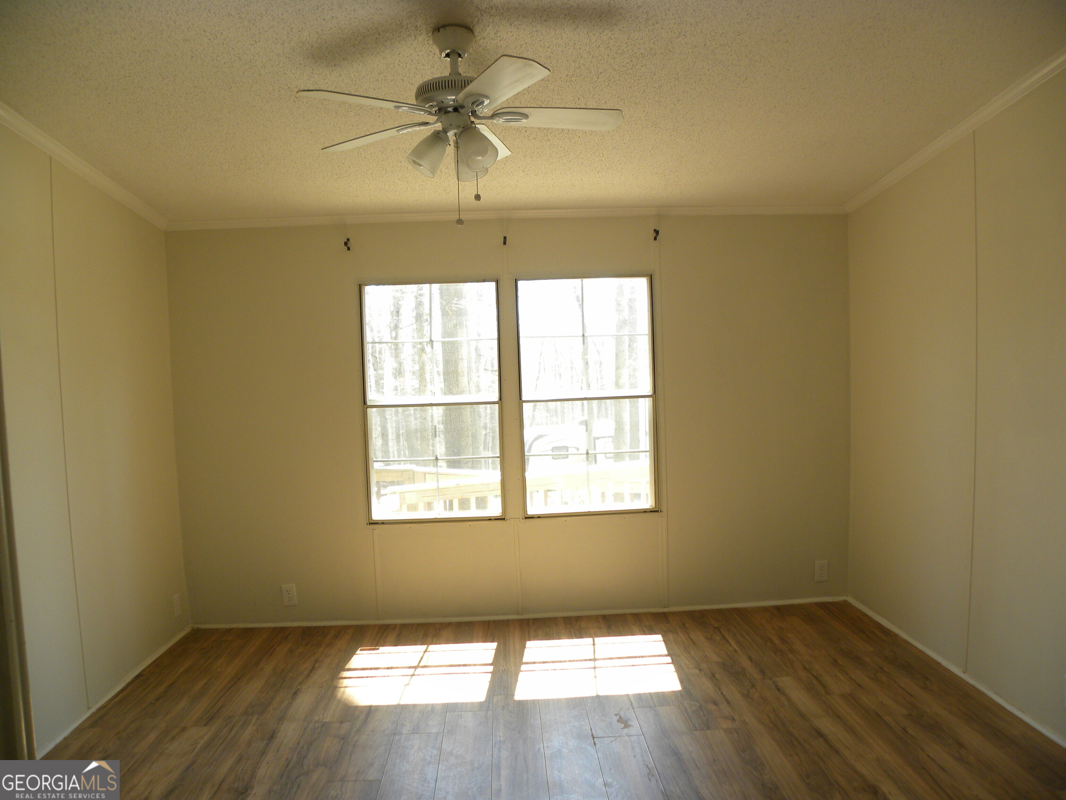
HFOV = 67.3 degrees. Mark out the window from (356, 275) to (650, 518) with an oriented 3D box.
[{"bbox_3d":[-0.120,-0.003,4.448,1.623,1.320,0.090,-2,4,-2],"label":"window"}]

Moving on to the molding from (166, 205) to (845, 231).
[{"bbox_3d":[-0.115,-0.996,4.346,3.722,0.043,0.042,-2,4,-2],"label":"molding"}]

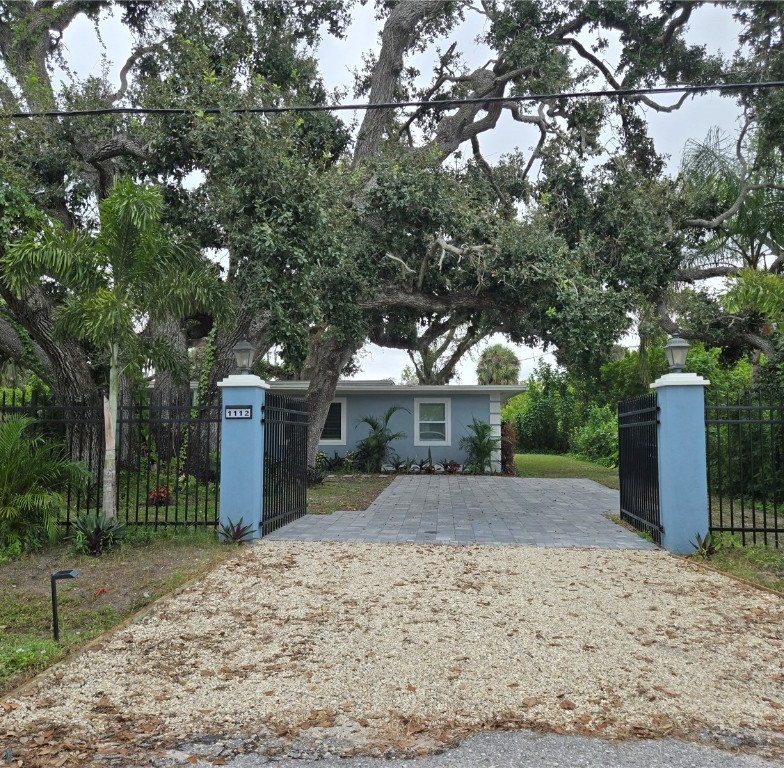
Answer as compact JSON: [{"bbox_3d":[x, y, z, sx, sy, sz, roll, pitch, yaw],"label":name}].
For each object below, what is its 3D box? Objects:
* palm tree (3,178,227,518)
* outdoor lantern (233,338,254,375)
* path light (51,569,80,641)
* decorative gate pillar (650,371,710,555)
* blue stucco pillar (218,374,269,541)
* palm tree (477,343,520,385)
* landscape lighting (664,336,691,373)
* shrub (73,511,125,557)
[{"bbox_3d":[-3.347,-0.323,8.303,2.700,4.400,2.500,0,-5,6],"label":"palm tree"},{"bbox_3d":[-1.811,-0.314,8.386,0.235,0.435,0.235,0,-5,6],"label":"outdoor lantern"},{"bbox_3d":[-2.080,1.417,4.366,0.165,0.445,0.120,2,-5,-18],"label":"path light"},{"bbox_3d":[3.293,0.885,7.721,0.475,1.995,0.475,0,-5,6],"label":"decorative gate pillar"},{"bbox_3d":[-1.813,0.891,8.291,0.475,1.983,0.475,0,-5,6],"label":"blue stucco pillar"},{"bbox_3d":[7.192,1.039,45.698,3.000,7.713,3.000,0,-5,6],"label":"palm tree"},{"bbox_3d":[3.296,-0.327,7.817,0.235,0.435,0.235,0,-5,6],"label":"landscape lighting"},{"bbox_3d":[-3.162,1.579,7.299,0.560,0.470,0.520,0,-5,6],"label":"shrub"}]

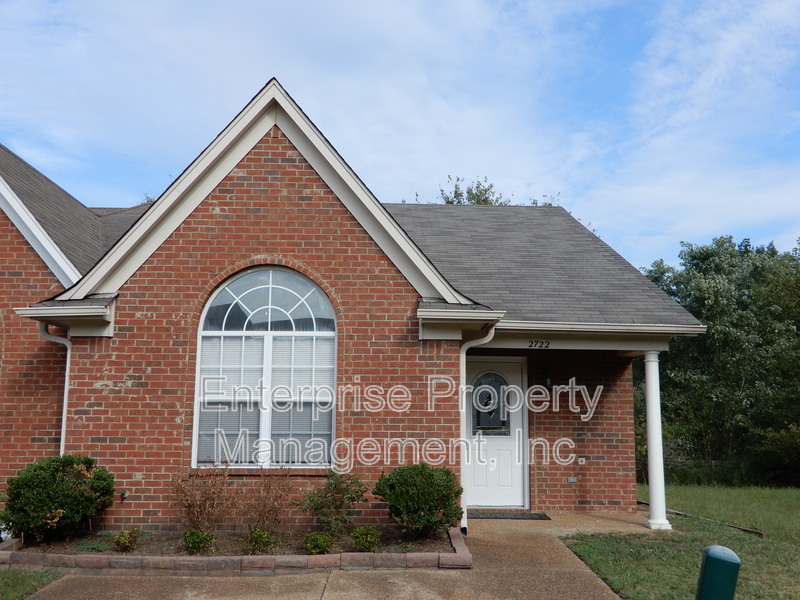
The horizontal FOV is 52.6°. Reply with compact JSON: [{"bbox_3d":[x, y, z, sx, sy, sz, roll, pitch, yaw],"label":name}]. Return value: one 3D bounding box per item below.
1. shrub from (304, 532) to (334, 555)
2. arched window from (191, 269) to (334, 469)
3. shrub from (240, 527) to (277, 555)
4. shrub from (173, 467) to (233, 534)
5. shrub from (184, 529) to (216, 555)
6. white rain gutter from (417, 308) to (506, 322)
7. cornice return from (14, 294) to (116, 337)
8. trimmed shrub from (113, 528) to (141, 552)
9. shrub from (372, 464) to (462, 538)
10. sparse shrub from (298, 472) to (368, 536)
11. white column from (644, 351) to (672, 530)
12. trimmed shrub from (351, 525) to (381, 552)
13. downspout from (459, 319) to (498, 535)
[{"bbox_3d":[-0.776,2.347,7.800,0.286,0.197,0.286,1,-9,-1],"label":"shrub"},{"bbox_3d":[-1.553,0.768,9.400,1.627,2.335,0.110,1,-9,-1],"label":"arched window"},{"bbox_3d":[-1.358,2.309,7.770,0.337,0.253,0.300,1,-9,-1],"label":"shrub"},{"bbox_3d":[-2.097,2.128,8.600,0.612,0.700,0.500,1,-9,-1],"label":"shrub"},{"bbox_3d":[-1.932,2.328,7.800,0.274,0.236,0.274,1,-9,-1],"label":"shrub"},{"bbox_3d":[0.666,0.167,8.814,0.960,0.115,0.135,0,-9,0],"label":"white rain gutter"},{"bbox_3d":[-3.690,0.147,8.974,0.990,0.500,0.460,0,-9,0],"label":"cornice return"},{"bbox_3d":[-2.670,2.348,7.900,0.250,0.221,0.250,1,-9,-1],"label":"trimmed shrub"},{"bbox_3d":[0.195,2.161,8.608,0.953,0.785,0.930,1,-9,-1],"label":"shrub"},{"bbox_3d":[-0.734,2.207,8.735,0.744,0.696,0.680,1,-9,-1],"label":"sparse shrub"},{"bbox_3d":[3.260,1.762,10.326,0.270,2.227,0.270,1,-9,-1],"label":"white column"},{"bbox_3d":[-0.337,2.334,7.920,0.293,0.259,0.293,1,-9,-1],"label":"trimmed shrub"},{"bbox_3d":[0.928,1.447,9.325,0.450,2.435,0.130,1,-9,-1],"label":"downspout"}]

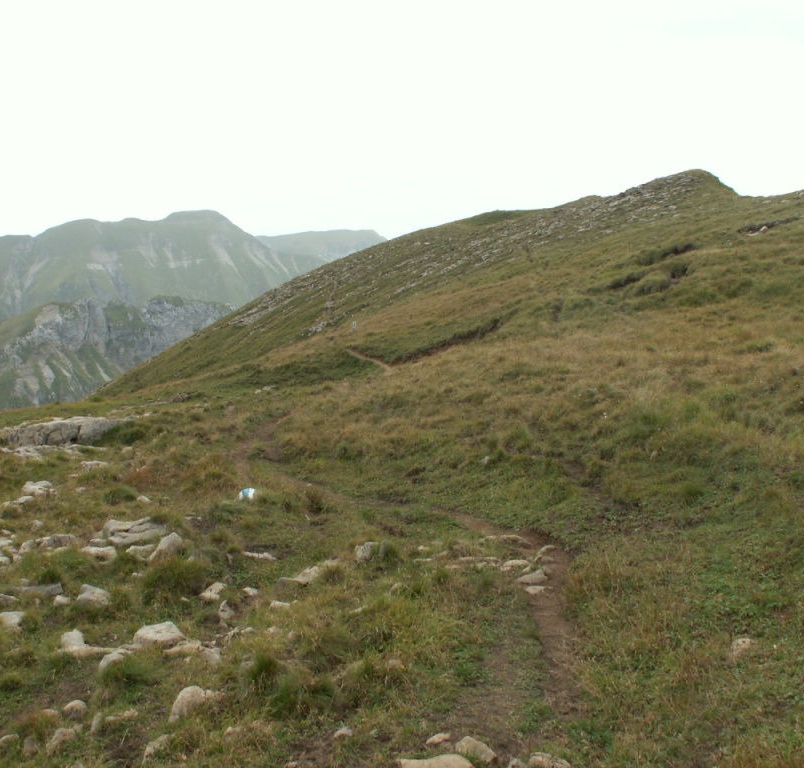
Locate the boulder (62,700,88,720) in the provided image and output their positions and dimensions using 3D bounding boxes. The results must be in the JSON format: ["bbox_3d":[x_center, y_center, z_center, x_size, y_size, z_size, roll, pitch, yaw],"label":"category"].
[{"bbox_3d":[-1.590,1.590,5.041,0.115,0.070,0.097,-1,4,-18],"label":"boulder"}]

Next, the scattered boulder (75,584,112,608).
[{"bbox_3d":[-2.240,1.538,7.494,0.241,0.136,0.181,-1,4,-17],"label":"scattered boulder"}]

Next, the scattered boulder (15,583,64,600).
[{"bbox_3d":[-2.956,1.700,8.444,0.408,0.128,0.224,0,2,0],"label":"scattered boulder"}]

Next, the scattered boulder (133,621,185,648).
[{"bbox_3d":[-1.561,1.613,6.640,0.333,0.151,0.260,0,2,0],"label":"scattered boulder"}]

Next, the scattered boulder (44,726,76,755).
[{"bbox_3d":[-1.553,1.630,4.708,0.141,0.119,0.124,-1,2,-15],"label":"scattered boulder"}]

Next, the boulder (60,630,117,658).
[{"bbox_3d":[-1.879,1.551,6.187,0.328,0.137,0.197,-1,4,-17],"label":"boulder"}]

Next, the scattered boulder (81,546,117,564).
[{"bbox_3d":[-2.711,1.523,9.249,0.298,0.135,0.223,-1,4,-16],"label":"scattered boulder"}]

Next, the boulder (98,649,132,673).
[{"bbox_3d":[-1.685,1.632,6.091,0.200,0.123,0.160,0,2,0],"label":"boulder"}]

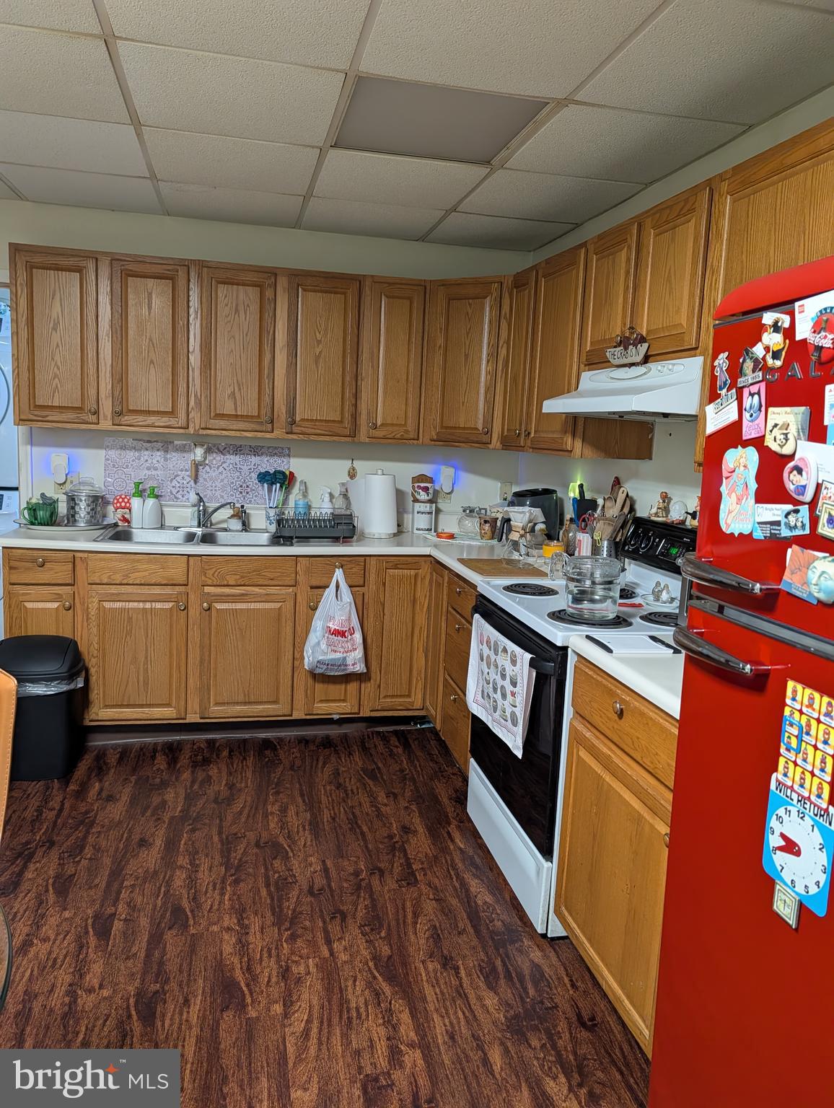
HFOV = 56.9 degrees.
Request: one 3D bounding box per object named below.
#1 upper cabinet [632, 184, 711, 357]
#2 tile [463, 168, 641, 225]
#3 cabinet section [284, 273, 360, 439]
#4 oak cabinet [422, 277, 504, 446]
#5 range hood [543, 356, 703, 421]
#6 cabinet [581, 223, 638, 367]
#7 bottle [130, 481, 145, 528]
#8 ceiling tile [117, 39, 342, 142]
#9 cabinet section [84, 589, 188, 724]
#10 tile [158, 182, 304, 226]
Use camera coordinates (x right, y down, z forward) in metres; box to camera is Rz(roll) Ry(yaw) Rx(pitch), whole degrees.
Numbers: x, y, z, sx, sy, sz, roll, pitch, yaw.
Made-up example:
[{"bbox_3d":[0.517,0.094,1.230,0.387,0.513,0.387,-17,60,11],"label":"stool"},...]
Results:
[{"bbox_3d":[0.874,-0.783,2.245,0.310,0.416,0.370,0,10,-13],"label":"upper cabinet"},{"bbox_3d":[0.510,-1.449,3.128,0.593,0.020,0.600,0,10,-13],"label":"tile"},{"bbox_3d":[-0.474,-0.935,3.715,0.342,0.739,0.320,0,10,-13],"label":"cabinet section"},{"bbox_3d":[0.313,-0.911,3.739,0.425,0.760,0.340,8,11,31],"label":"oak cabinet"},{"bbox_3d":[0.734,-0.507,2.413,0.485,0.155,0.755,0,10,-13],"label":"range hood"},{"bbox_3d":[0.791,-0.844,2.593,0.310,0.416,0.355,0,10,-13],"label":"cabinet"},{"bbox_3d":[-1.382,-0.244,3.800,0.065,0.234,0.060,3,9,6],"label":"bottle"},{"bbox_3d":[-0.552,-1.381,2.336,0.602,0.018,0.600,0,10,-13],"label":"ceiling tile"},{"bbox_3d":[-1.260,0.394,3.579,0.410,0.600,0.550,0,10,-13],"label":"cabinet section"},{"bbox_3d":[-0.831,-1.583,3.496,0.602,0.018,0.580,0,10,-13],"label":"tile"}]

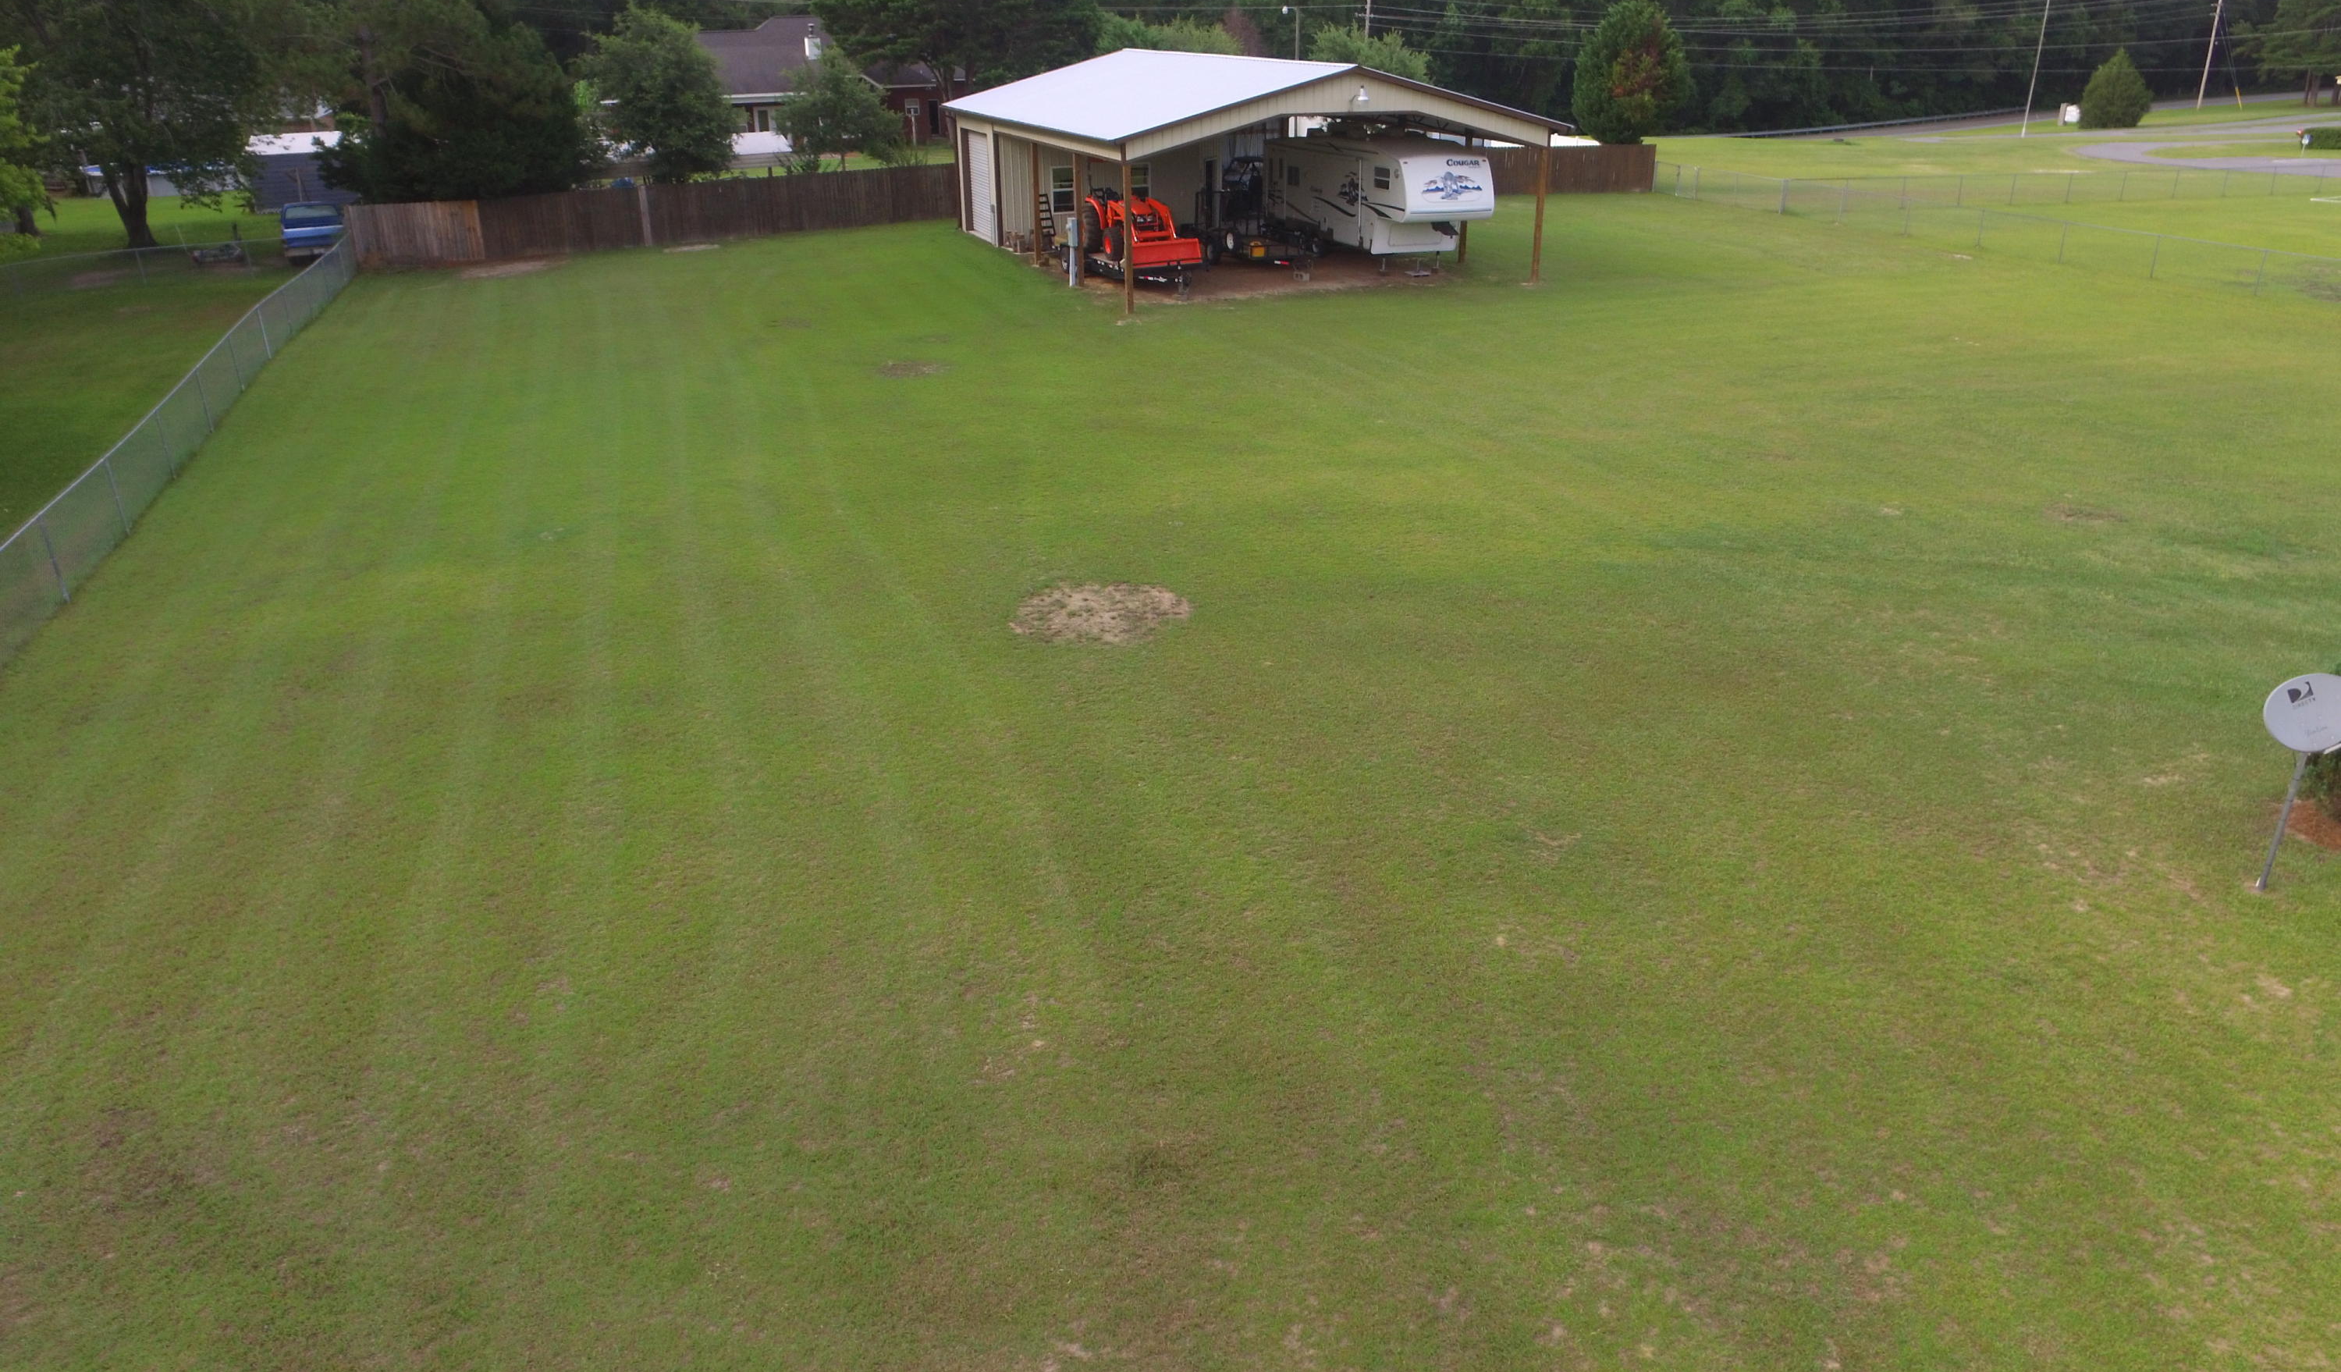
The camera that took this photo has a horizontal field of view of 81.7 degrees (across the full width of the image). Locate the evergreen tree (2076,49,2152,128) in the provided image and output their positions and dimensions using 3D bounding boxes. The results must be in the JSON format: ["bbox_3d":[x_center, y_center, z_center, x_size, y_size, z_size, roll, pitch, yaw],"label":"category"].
[{"bbox_3d":[65.086,-41.267,93.343,4.240,5.050,4.240,0,26,0],"label":"evergreen tree"}]

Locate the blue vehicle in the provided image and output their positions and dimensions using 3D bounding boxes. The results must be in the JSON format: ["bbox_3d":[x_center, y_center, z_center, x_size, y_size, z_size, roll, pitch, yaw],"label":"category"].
[{"bbox_3d":[-26.289,-14.126,41.890,1.800,1.700,4.950,-13,29,-25],"label":"blue vehicle"}]

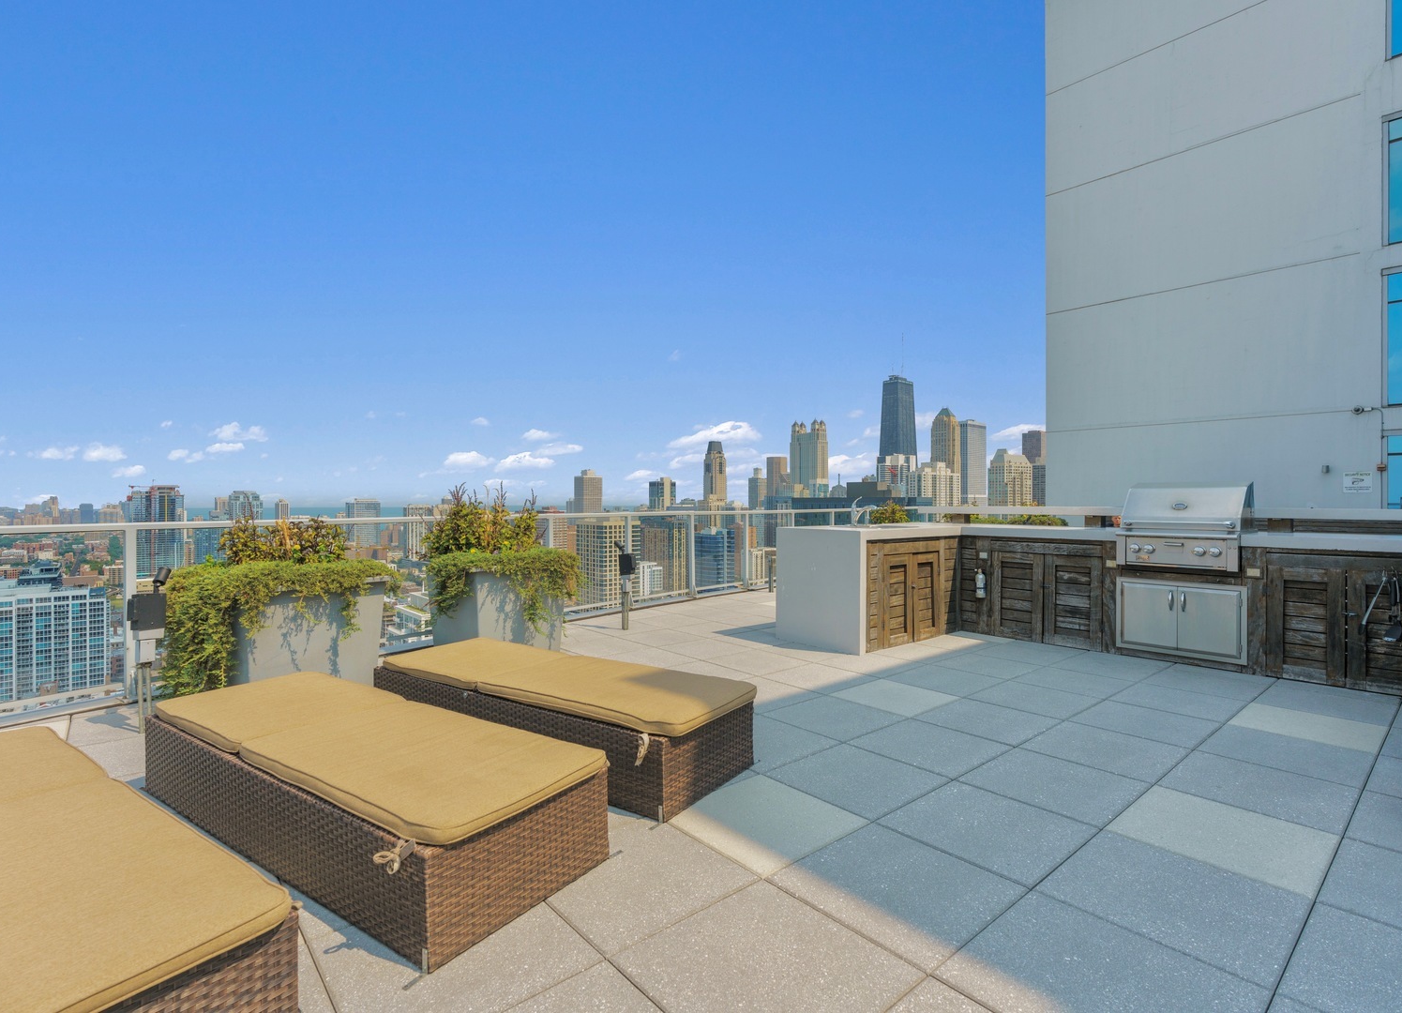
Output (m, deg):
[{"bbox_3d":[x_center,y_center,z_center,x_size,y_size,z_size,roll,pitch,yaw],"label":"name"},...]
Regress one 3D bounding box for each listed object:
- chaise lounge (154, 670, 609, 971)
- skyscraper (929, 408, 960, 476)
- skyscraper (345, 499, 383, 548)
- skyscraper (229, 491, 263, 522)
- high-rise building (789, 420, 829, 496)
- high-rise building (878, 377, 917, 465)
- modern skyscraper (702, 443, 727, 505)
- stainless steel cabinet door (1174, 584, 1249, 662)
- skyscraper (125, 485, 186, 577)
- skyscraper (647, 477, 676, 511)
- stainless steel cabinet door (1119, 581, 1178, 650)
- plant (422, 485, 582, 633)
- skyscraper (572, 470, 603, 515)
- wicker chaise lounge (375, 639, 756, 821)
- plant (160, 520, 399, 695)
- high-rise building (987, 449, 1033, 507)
[{"bbox_3d":[-1.357,1.030,2.622,2.049,0.374,0.690,0,0,34],"label":"chaise lounge"},{"bbox_3d":[357.368,-20.943,987.184,28.000,257.000,34.000,-1,0,-41],"label":"skyscraper"},{"bbox_3d":[-603.367,51.193,1207.994,41.000,131.000,52.000,-1,1,-40],"label":"skyscraper"},{"bbox_3d":[-1286.484,36.940,1906.707,66.000,142.000,32.000,-1,0,-41],"label":"skyscraper"},{"bbox_3d":[195.988,-25.785,1219.203,32.000,265.000,62.000,-1,0,-41],"label":"high-rise building"},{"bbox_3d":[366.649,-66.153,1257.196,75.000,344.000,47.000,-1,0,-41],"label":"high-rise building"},{"bbox_3d":[22.342,3.568,1104.818,31.000,209.000,29.000,-1,0,-41],"label":"modern skyscraper"},{"bbox_3d":[3.763,0.852,4.993,0.040,0.515,0.400,-1,1,-40],"label":"stainless steel cabinet door"},{"bbox_3d":[-791.465,43.850,980.546,56.000,136.000,32.000,-1,0,-41],"label":"skyscraper"},{"bbox_3d":[-64.441,22.385,1098.394,31.000,143.000,31.000,-1,1,-40],"label":"skyscraper"},{"bbox_3d":[3.505,0.851,5.296,0.040,0.515,0.396,-1,1,-40],"label":"stainless steel cabinet door"},{"bbox_3d":[-1.594,0.397,5.423,0.890,1.100,0.920,0,1,43],"label":"plant"},{"bbox_3d":[-197.416,27.912,1183.931,36.000,172.000,36.000,-1,1,-40],"label":"skyscraper"},{"bbox_3d":[-0.786,1.023,3.448,2.049,0.374,0.675,0,0,35],"label":"wicker chaise lounge"},{"bbox_3d":[-2.642,0.586,4.272,0.940,1.020,1.030,0,1,39],"label":"plant"},{"bbox_3d":[339.183,26.267,739.277,46.000,176.000,25.000,-1,1,-40],"label":"high-rise building"}]

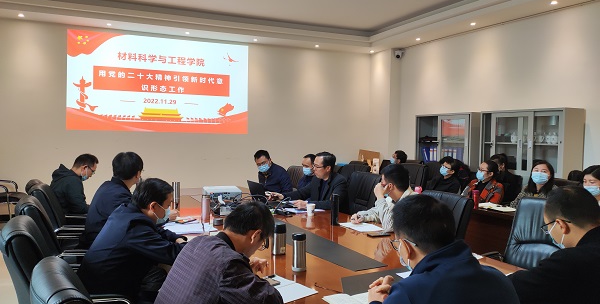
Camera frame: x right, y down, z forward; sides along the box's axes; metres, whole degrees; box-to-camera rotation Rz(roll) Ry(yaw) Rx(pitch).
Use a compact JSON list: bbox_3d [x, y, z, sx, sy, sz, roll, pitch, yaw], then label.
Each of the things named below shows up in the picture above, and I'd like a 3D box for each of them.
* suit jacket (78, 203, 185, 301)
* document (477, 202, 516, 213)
[{"bbox_3d":[-0.985,0.575,2.480,0.550,0.560,0.510,-1,3,-28],"label":"suit jacket"},{"bbox_3d":[1.800,0.509,3.950,0.260,0.020,0.330,-1,3,-28],"label":"document"}]

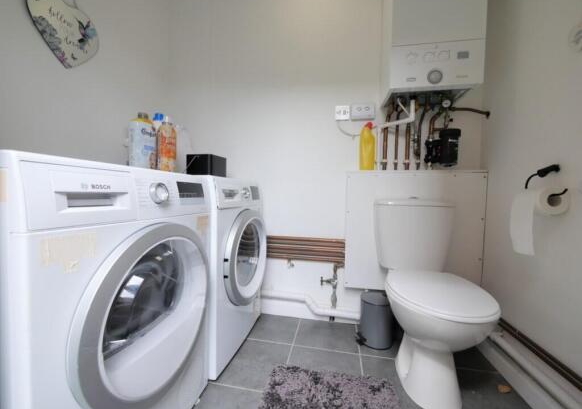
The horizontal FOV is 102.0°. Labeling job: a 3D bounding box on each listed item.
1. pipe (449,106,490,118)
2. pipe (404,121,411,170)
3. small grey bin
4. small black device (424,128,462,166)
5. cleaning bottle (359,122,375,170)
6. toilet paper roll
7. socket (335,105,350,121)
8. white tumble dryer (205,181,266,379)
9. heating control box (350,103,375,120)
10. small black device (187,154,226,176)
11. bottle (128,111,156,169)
[{"bbox_3d":[0.897,-0.466,1.194,0.200,0.045,0.055,1,3,13],"label":"pipe"},{"bbox_3d":[0.639,-0.321,1.288,0.024,0.280,0.024,1,3,11],"label":"pipe"},{"bbox_3d":[0.472,0.630,1.316,0.195,0.266,0.167,-1,3,-28],"label":"small grey bin"},{"bbox_3d":[0.787,-0.294,1.229,0.155,0.187,0.110,1,3,13],"label":"small black device"},{"bbox_3d":[0.436,-0.322,1.348,0.085,0.280,0.065,1,3,13],"label":"cleaning bottle"},{"bbox_3d":[0.884,0.057,0.832,0.100,0.232,0.105,1,3,11],"label":"toilet paper roll"},{"bbox_3d":[0.309,-0.547,1.400,0.086,0.090,0.020,1,3,13],"label":"socket"},{"bbox_3d":[-0.528,0.313,1.330,0.620,0.860,0.588,1,3,11],"label":"white tumble dryer"},{"bbox_3d":[0.430,-0.549,1.404,0.142,0.090,0.034,1,3,11],"label":"heating control box"},{"bbox_3d":[-0.456,-0.193,1.279,0.138,0.128,0.150,1,3,11],"label":"small black device"},{"bbox_3d":[-0.643,-0.255,1.032,0.070,0.275,0.106,2,3,22],"label":"bottle"}]

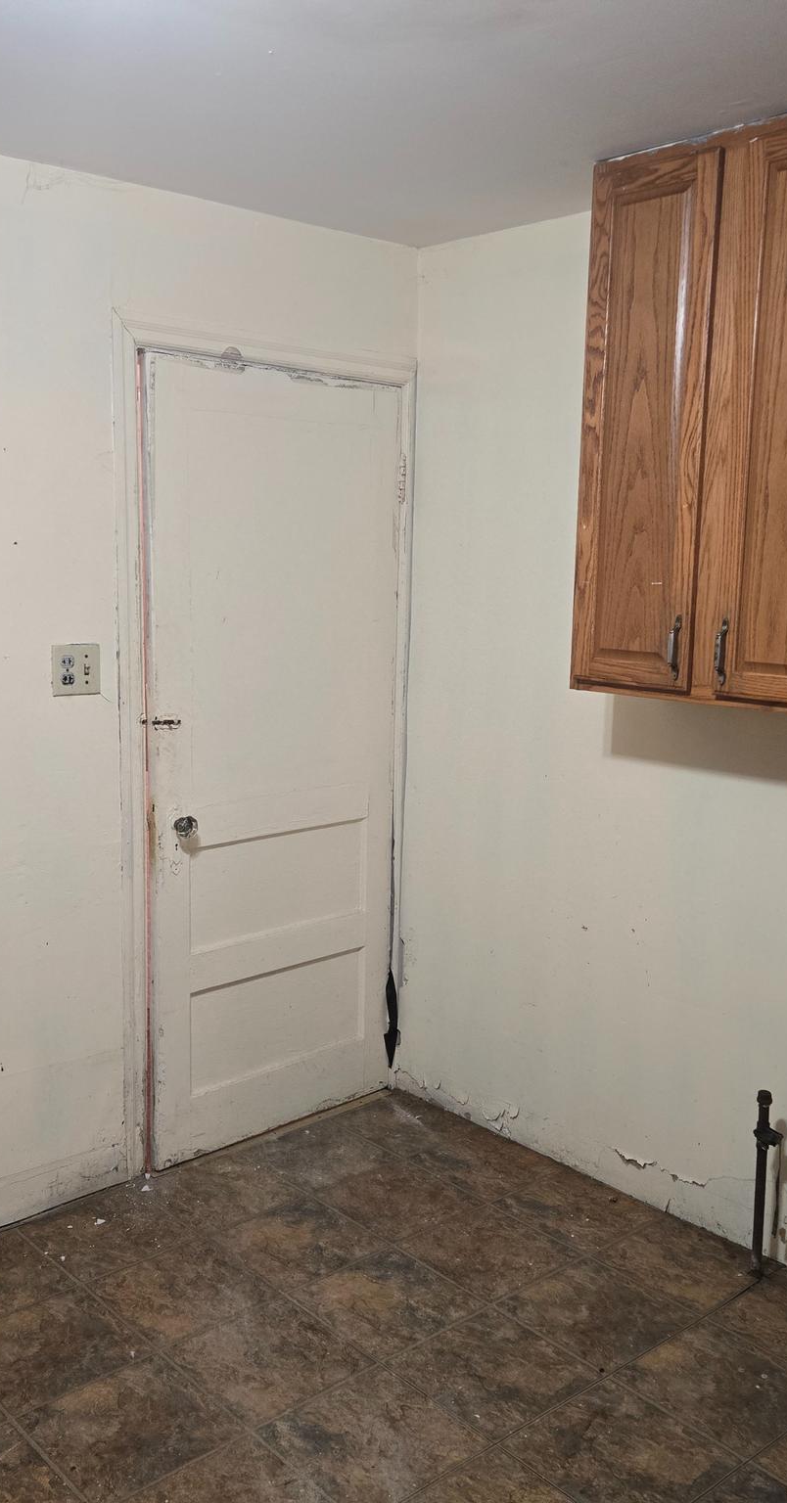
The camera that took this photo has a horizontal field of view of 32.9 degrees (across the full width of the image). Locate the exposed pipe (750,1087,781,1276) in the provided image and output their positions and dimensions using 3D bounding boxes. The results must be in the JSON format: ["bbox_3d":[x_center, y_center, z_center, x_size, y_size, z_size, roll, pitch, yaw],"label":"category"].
[{"bbox_3d":[0.815,0.954,2.935,0.048,0.430,0.048,-7,12,-42],"label":"exposed pipe"}]

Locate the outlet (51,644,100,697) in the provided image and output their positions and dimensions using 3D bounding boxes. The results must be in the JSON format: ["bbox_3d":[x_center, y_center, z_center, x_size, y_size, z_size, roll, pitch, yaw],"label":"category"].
[{"bbox_3d":[-0.725,-0.186,3.047,0.118,0.115,0.013,-7,12,-42],"label":"outlet"}]

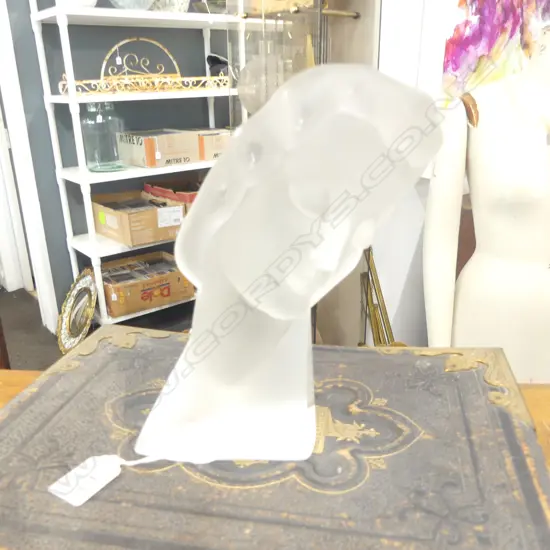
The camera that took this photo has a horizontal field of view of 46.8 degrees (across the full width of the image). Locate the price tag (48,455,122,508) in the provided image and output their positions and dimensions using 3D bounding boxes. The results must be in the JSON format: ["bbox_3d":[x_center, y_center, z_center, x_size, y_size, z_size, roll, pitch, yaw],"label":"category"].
[{"bbox_3d":[-0.107,0.116,0.369,0.024,0.003,0.041,14,28,30],"label":"price tag"}]

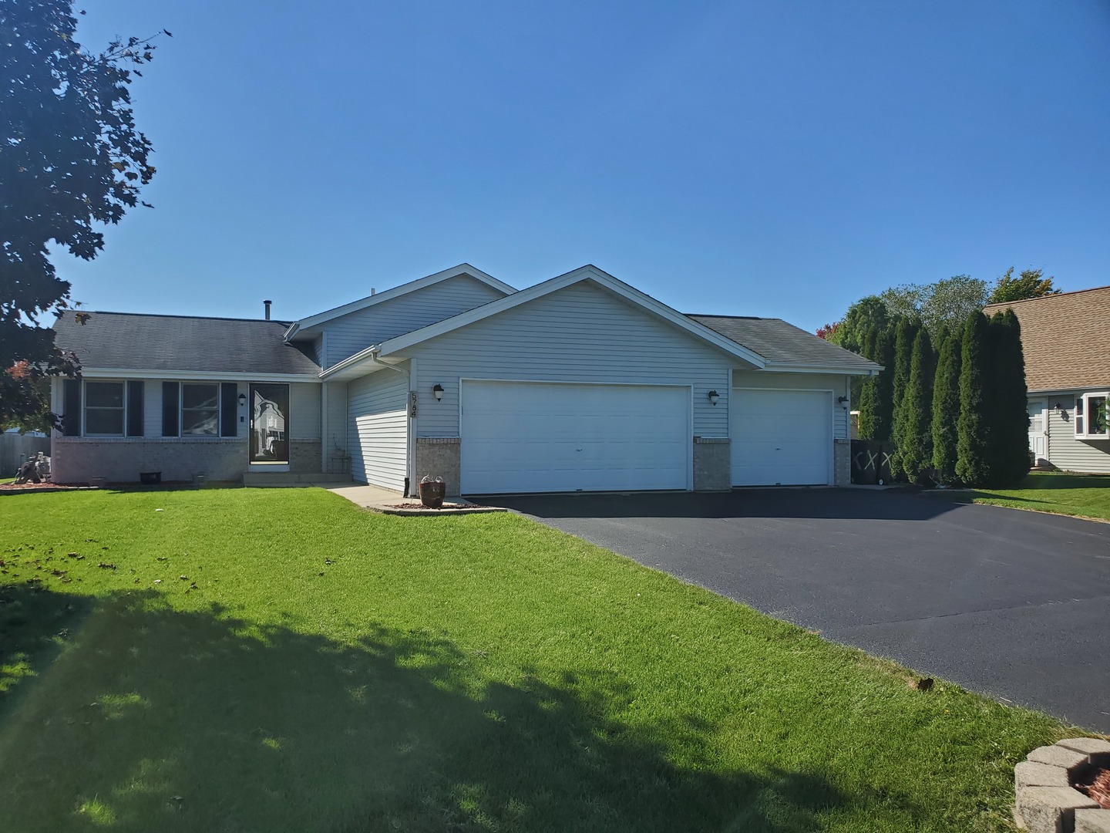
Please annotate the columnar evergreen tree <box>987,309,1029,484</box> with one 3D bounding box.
[{"bbox_3d":[10.358,-0.436,19.037,0.930,4.033,0.930,0,-2,-23],"label":"columnar evergreen tree"}]

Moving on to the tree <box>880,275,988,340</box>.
[{"bbox_3d":[17.761,-2.270,38.892,5.400,8.647,5.400,0,-2,-23],"label":"tree"}]

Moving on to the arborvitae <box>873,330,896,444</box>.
[{"bbox_3d":[8.880,-0.379,22.513,0.749,4.101,0.749,0,-2,-23],"label":"arborvitae"}]

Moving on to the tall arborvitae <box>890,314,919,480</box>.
[{"bbox_3d":[9.151,-0.479,21.877,0.819,4.267,0.819,0,-2,-23],"label":"tall arborvitae"}]

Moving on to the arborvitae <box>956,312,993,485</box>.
[{"bbox_3d":[9.996,-0.438,19.890,0.889,4.082,0.889,0,-2,-23],"label":"arborvitae"}]

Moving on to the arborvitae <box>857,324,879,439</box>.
[{"bbox_3d":[8.657,-0.425,23.040,0.742,4.220,0.742,0,-2,-23],"label":"arborvitae"}]

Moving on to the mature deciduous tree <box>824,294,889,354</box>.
[{"bbox_3d":[12.041,-1.434,32.916,3.200,6.711,3.200,0,-2,-23],"label":"mature deciduous tree"}]

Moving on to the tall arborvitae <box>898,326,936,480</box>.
[{"bbox_3d":[9.343,-0.324,21.424,0.869,3.933,0.869,0,-2,-23],"label":"tall arborvitae"}]

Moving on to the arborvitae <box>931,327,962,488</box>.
[{"bbox_3d":[9.681,-0.324,20.627,0.815,3.891,0.815,0,-2,-23],"label":"arborvitae"}]

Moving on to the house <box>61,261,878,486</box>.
[{"bbox_3d":[-3.203,-1.240,21.815,17.700,5.860,14.250,0,-2,-23],"label":"house"}]

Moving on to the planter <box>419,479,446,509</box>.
[{"bbox_3d":[-2.021,1.265,13.734,0.430,0.440,0.430,0,-2,-23],"label":"planter"}]

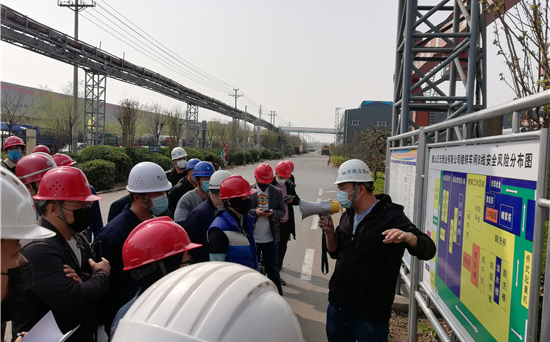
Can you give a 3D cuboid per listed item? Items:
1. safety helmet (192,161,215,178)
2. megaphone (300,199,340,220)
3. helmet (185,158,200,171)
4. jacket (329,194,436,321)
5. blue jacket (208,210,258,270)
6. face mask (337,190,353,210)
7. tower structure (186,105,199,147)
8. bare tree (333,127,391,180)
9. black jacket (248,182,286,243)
[{"bbox_3d":[-0.709,-0.015,4.250,0.265,0.150,0.215,5,4,42],"label":"safety helmet"},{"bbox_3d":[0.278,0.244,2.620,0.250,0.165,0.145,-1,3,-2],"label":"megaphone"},{"bbox_3d":[-1.094,-0.089,5.900,0.280,0.160,0.220,-6,3,-4],"label":"helmet"},{"bbox_3d":[0.646,0.510,2.650,0.450,0.750,0.630,0,4,-34],"label":"jacket"},{"bbox_3d":[-0.315,0.549,3.250,0.290,0.610,0.440,3,3,30],"label":"blue jacket"},{"bbox_3d":[0.477,0.198,2.920,0.085,0.125,0.135,-4,5,-18],"label":"face mask"},{"bbox_3d":[-8.219,-3.881,42.559,0.840,5.500,0.840,2,3,7],"label":"tower structure"},{"bbox_3d":[5.525,-0.972,26.508,3.400,3.430,3.200,2,3,6],"label":"bare tree"},{"bbox_3d":[-0.097,0.486,4.900,0.460,0.690,0.340,2,3,7],"label":"black jacket"}]

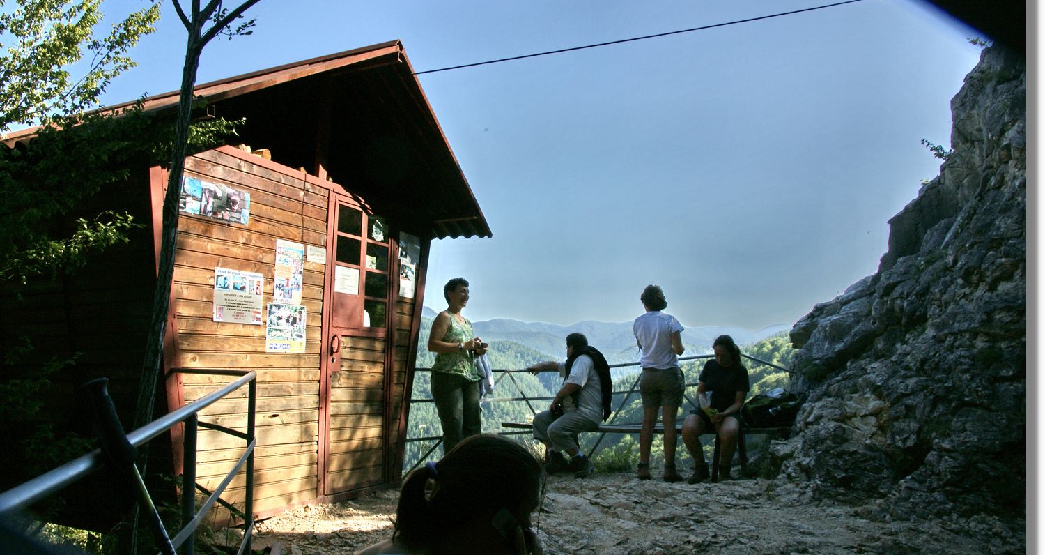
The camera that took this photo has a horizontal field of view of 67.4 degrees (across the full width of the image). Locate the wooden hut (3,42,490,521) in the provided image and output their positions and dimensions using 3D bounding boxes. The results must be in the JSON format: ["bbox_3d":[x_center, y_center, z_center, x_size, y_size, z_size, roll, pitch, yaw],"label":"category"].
[{"bbox_3d":[-2.406,0.050,6.092,3.500,3.242,4.280,-4,-8,27],"label":"wooden hut"}]

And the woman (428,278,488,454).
[{"bbox_3d":[-0.491,0.820,6.205,0.420,1.654,0.470,-6,-9,39],"label":"woman"}]

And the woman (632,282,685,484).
[{"bbox_3d":[1.162,0.881,6.755,0.470,1.647,0.380,-2,-8,16],"label":"woman"}]

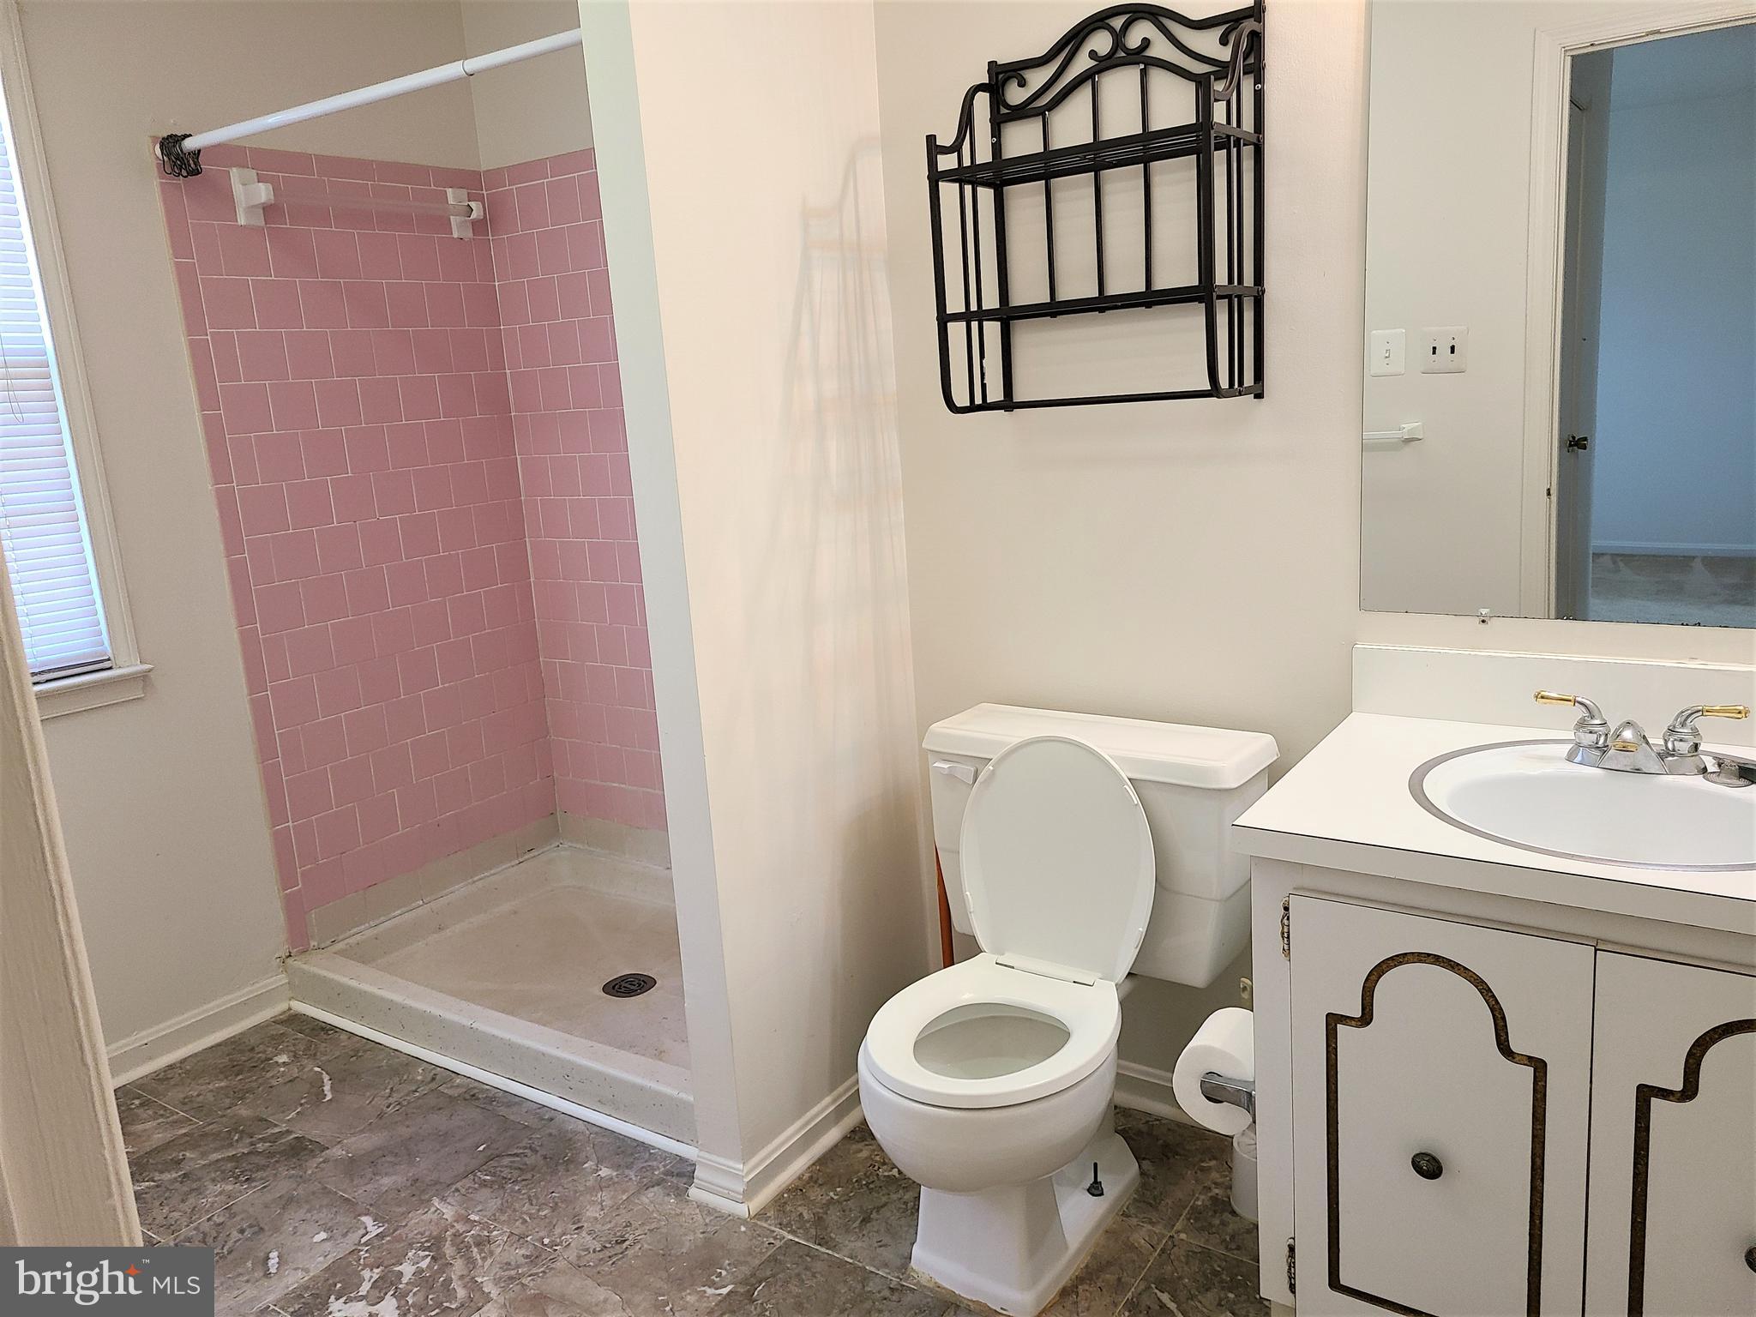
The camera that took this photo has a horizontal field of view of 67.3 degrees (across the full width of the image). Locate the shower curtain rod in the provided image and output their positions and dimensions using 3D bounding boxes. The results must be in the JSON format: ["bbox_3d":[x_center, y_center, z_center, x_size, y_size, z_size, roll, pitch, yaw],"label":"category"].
[{"bbox_3d":[-0.886,-0.961,2.255,1.297,0.048,0.045,4,15,34],"label":"shower curtain rod"}]

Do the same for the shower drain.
[{"bbox_3d":[-0.548,0.728,2.919,0.120,0.012,0.120,-4,12,1],"label":"shower drain"}]

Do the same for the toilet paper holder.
[{"bbox_3d":[0.488,0.548,1.741,0.095,0.055,0.155,4,15,34],"label":"toilet paper holder"}]

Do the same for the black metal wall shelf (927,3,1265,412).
[{"bbox_3d":[0.320,-0.661,1.942,0.440,0.583,0.210,4,15,34],"label":"black metal wall shelf"}]

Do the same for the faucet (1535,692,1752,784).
[{"bbox_3d":[0.923,0.098,1.609,0.236,0.087,0.145,4,15,34],"label":"faucet"}]

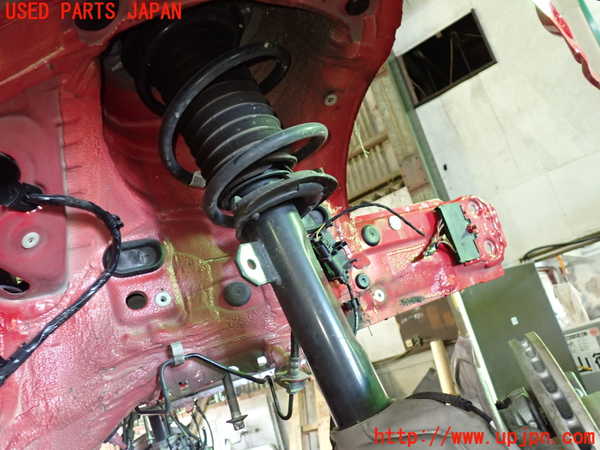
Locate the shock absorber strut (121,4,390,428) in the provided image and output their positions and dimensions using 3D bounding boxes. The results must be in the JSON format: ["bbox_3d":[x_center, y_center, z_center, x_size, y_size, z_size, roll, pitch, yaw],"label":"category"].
[{"bbox_3d":[-0.037,-0.043,0.589,0.175,0.537,0.170,-25,-23,0],"label":"shock absorber strut"}]

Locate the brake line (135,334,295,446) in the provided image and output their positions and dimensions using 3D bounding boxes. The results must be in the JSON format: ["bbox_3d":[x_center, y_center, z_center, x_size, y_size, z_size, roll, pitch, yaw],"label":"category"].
[{"bbox_3d":[-0.110,0.218,0.677,0.210,0.138,0.075,-16,-14,0],"label":"brake line"}]

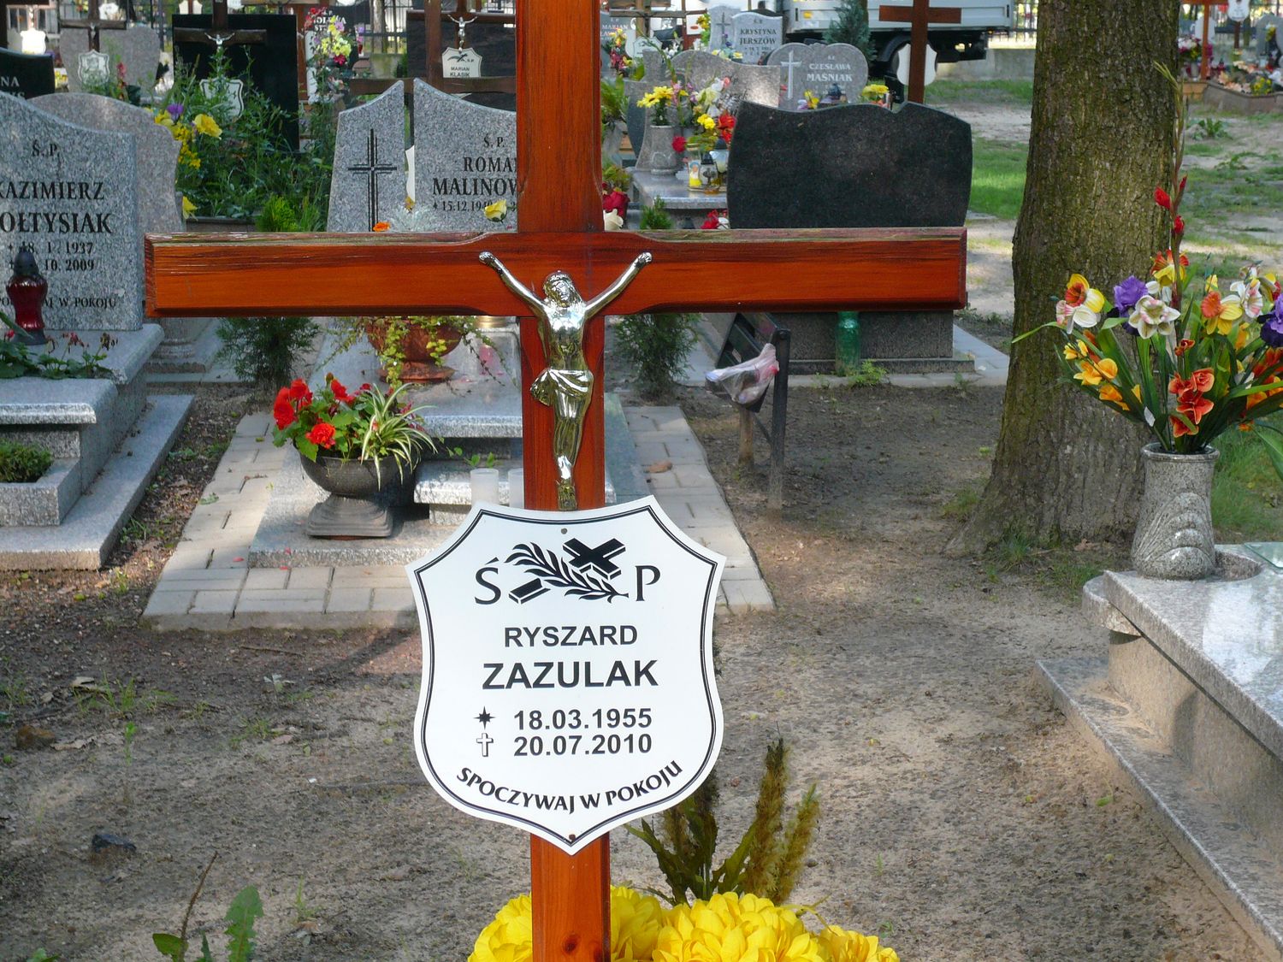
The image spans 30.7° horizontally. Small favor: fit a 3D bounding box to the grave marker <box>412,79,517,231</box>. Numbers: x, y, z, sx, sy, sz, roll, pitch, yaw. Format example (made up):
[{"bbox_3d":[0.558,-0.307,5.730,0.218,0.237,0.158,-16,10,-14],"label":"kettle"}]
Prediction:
[{"bbox_3d":[-0.436,-0.880,7.179,0.550,0.720,0.100,-1,12,-4],"label":"grave marker"}]

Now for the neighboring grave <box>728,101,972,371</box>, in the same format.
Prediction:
[{"bbox_3d":[0.735,-0.858,8.208,0.840,0.920,0.220,-1,12,-5],"label":"neighboring grave"}]

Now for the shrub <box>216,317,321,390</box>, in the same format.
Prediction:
[{"bbox_3d":[-1.263,-0.636,7.899,0.350,0.640,0.340,-1,12,-4],"label":"shrub"}]

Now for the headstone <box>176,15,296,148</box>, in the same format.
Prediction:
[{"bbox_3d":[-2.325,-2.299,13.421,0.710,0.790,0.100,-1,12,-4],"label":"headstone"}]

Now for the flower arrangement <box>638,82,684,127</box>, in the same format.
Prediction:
[{"bbox_3d":[0.095,-1.931,11.965,0.230,0.220,0.200,-1,12,-4],"label":"flower arrangement"}]

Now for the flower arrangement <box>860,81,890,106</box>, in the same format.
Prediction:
[{"bbox_3d":[1.664,-2.747,16.598,0.220,0.190,0.190,-1,12,-4],"label":"flower arrangement"}]

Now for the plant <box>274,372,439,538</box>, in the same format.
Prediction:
[{"bbox_3d":[-0.707,-0.062,5.752,0.390,0.380,0.360,-1,12,-4],"label":"plant"}]

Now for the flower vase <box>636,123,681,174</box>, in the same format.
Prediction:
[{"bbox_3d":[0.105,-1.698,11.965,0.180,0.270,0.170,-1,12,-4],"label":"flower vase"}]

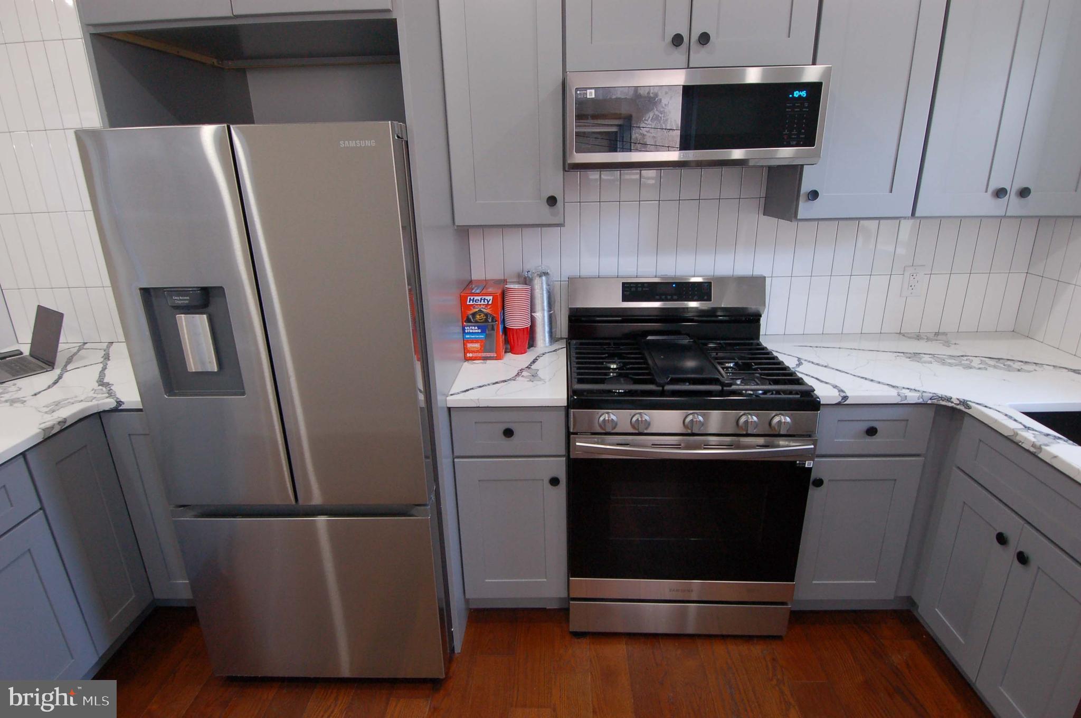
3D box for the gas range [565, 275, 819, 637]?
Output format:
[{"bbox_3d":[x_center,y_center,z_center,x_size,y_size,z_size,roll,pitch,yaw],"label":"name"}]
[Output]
[{"bbox_3d":[0.484,0.335,2.019,0.754,1.188,0.715,0,18,2],"label":"gas range"}]

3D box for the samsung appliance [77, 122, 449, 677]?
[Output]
[{"bbox_3d":[-0.687,0.130,1.906,0.749,1.690,0.847,0,18,2],"label":"samsung appliance"}]

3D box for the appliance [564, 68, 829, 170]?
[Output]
[{"bbox_3d":[0.468,-0.785,1.829,0.757,0.263,0.478,0,18,2],"label":"appliance"}]

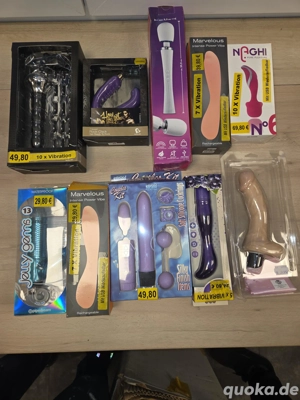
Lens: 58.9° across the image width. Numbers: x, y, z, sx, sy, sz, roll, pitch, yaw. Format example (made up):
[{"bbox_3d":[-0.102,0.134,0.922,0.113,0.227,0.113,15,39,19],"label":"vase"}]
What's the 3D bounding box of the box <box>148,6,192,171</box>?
[{"bbox_3d":[0.042,-0.255,0.619,0.078,0.072,0.363,-2,83,-1],"label":"box"}]

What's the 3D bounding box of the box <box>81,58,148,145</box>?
[{"bbox_3d":[-0.078,-0.228,0.625,0.145,0.050,0.191,-1,83,-1],"label":"box"}]

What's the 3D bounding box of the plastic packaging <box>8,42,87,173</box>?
[{"bbox_3d":[-0.228,-0.207,0.610,0.147,0.073,0.280,-1,83,-1],"label":"plastic packaging"}]

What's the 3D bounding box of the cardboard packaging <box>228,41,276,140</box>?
[{"bbox_3d":[0.230,-0.250,0.630,0.101,0.054,0.220,0,83,-1],"label":"cardboard packaging"}]

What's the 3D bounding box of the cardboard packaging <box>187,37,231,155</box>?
[{"bbox_3d":[0.133,-0.238,0.621,0.084,0.067,0.255,0,83,-1],"label":"cardboard packaging"}]

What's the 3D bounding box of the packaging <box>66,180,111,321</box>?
[{"bbox_3d":[-0.128,0.107,0.576,0.084,0.067,0.255,-2,83,-1],"label":"packaging"}]

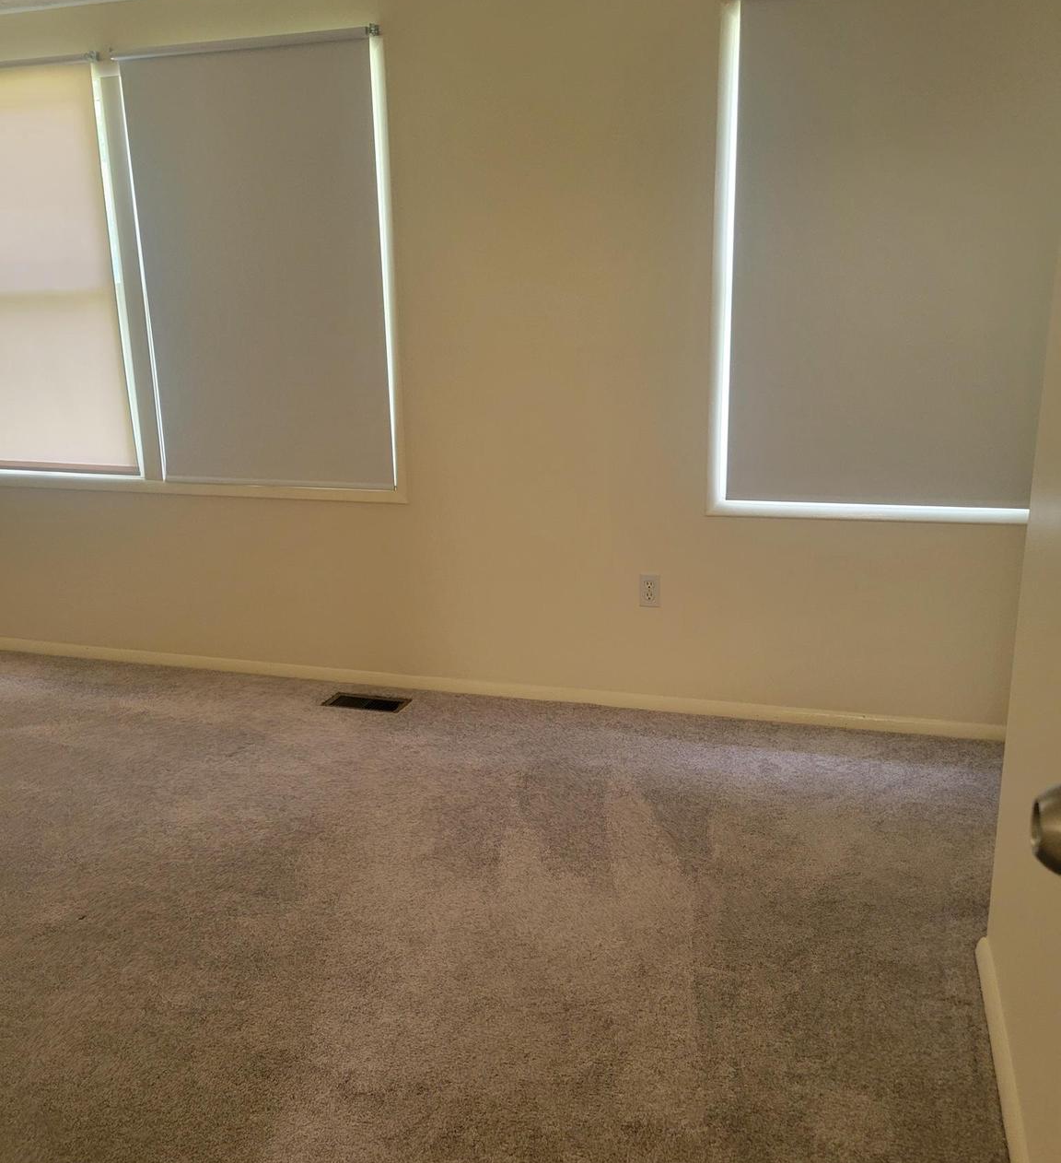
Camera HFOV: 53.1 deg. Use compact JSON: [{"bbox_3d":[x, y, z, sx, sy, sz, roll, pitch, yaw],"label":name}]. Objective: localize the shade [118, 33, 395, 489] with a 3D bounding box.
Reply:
[{"bbox_3d":[-0.958,-1.083,3.744,0.965,1.515,0.055,3,16,17],"label":"shade"}]

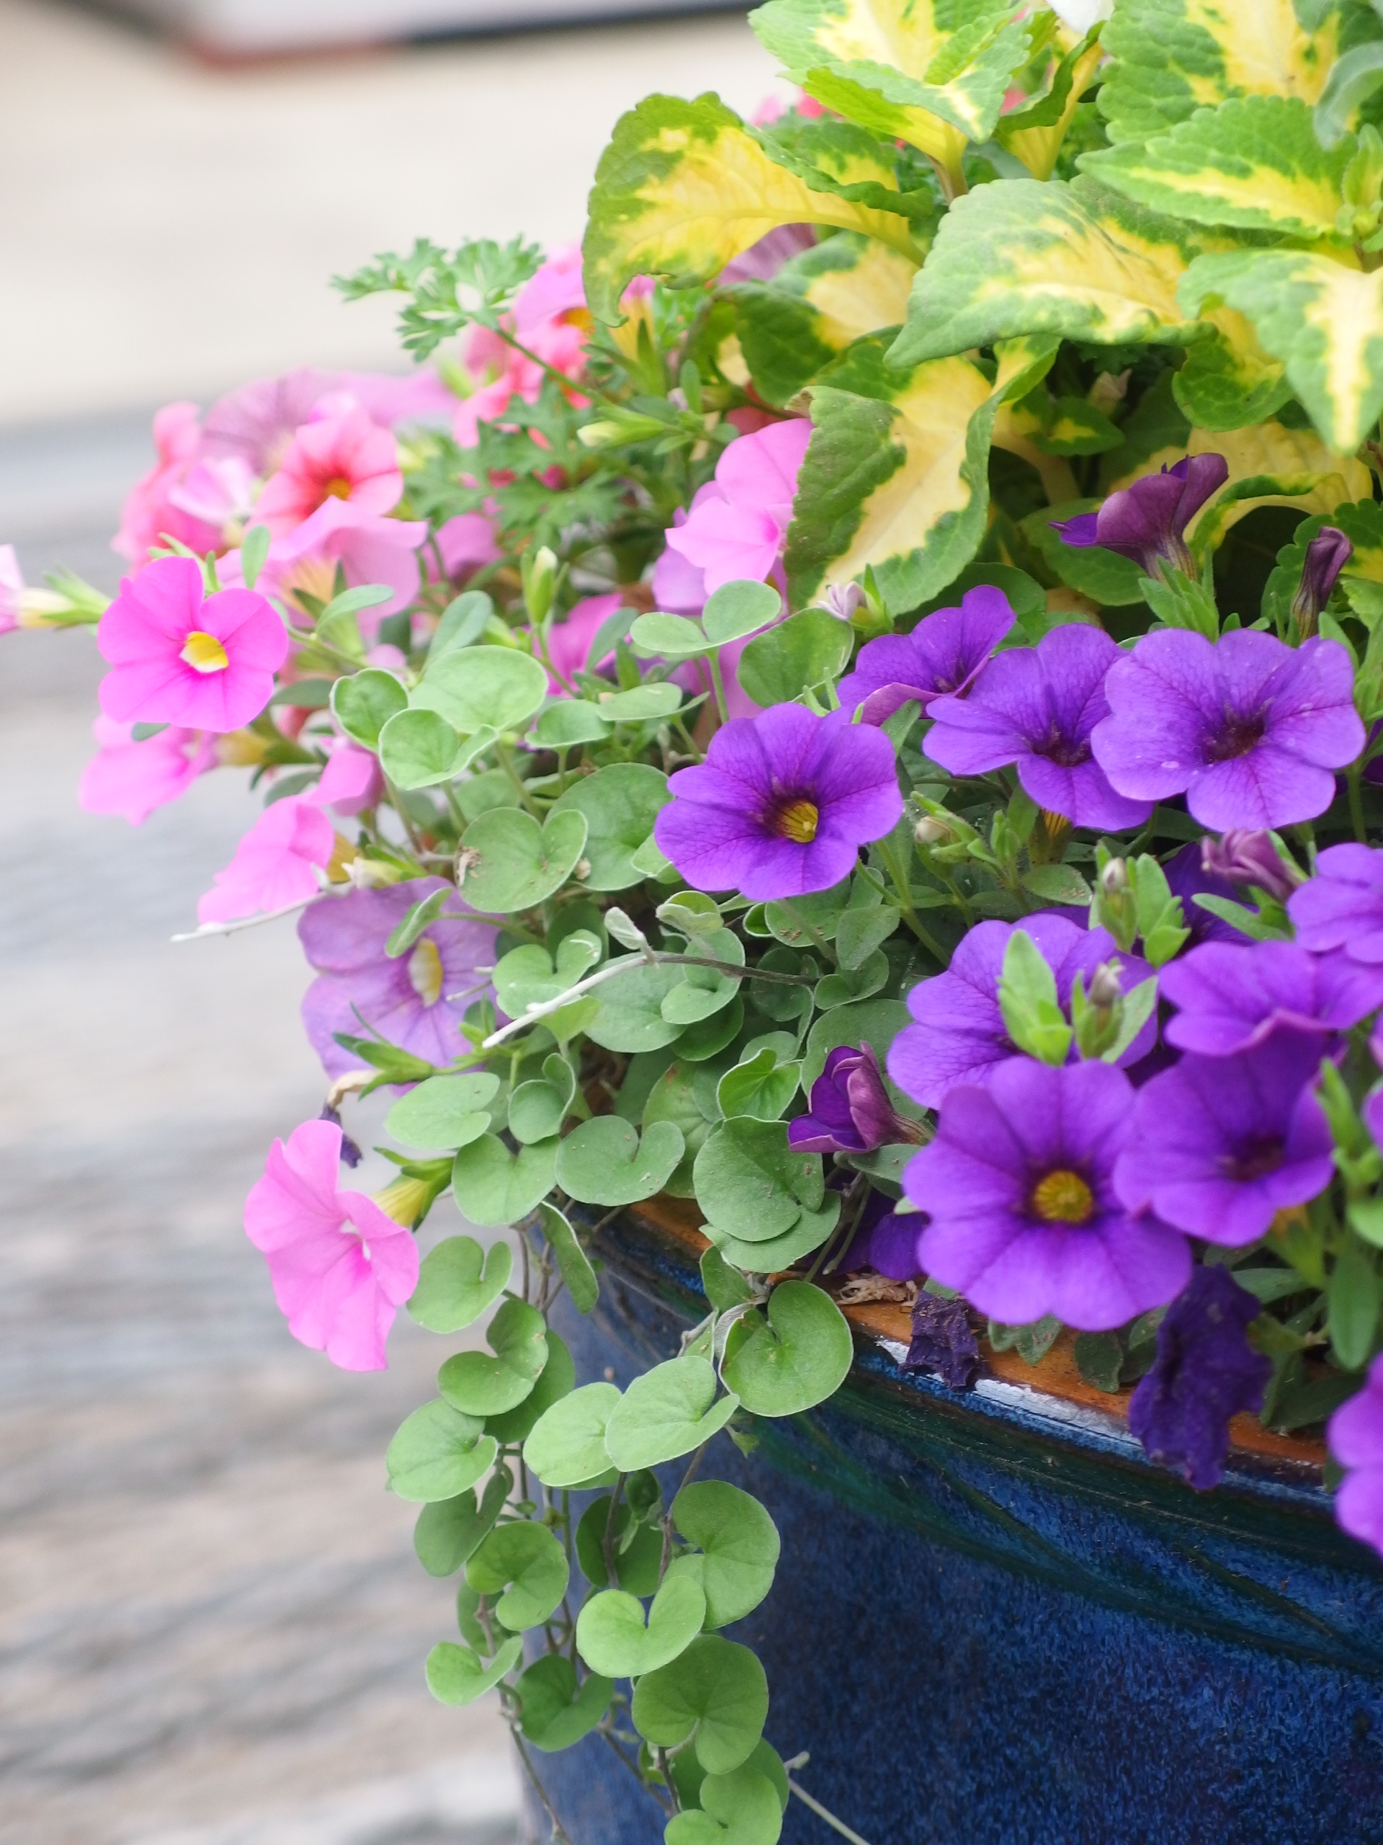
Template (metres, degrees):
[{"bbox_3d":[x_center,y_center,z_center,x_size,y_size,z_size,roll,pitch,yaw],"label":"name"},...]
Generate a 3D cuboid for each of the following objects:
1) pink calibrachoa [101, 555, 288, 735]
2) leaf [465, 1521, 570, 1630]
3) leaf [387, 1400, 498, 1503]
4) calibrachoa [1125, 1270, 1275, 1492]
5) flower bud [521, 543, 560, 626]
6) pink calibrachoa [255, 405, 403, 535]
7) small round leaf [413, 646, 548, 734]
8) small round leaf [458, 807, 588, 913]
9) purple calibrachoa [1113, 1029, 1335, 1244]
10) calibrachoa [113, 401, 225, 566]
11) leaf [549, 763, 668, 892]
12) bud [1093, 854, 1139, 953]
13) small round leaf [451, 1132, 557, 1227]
[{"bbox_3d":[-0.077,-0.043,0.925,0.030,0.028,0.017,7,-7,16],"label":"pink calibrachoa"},{"bbox_3d":[-0.023,0.086,0.785,0.015,0.015,0.004,6,-17,8],"label":"leaf"},{"bbox_3d":[-0.033,0.070,0.790,0.015,0.015,0.004,17,-19,32],"label":"leaf"},{"bbox_3d":[0.070,0.063,0.825,0.018,0.031,0.015,10,6,17],"label":"calibrachoa"},{"bbox_3d":[-0.022,-0.049,0.865,0.005,0.012,0.005,3,9,0],"label":"flower bud"},{"bbox_3d":[-0.061,-0.071,1.007,0.025,0.026,0.019,5,-21,-1],"label":"pink calibrachoa"},{"bbox_3d":[-0.033,-0.036,0.920,0.021,0.005,0.018,7,50,6],"label":"small round leaf"},{"bbox_3d":[-0.023,-0.009,0.830,0.018,0.005,0.018,28,59,15],"label":"small round leaf"},{"bbox_3d":[0.077,0.033,0.836,0.033,0.032,0.022,14,-19,28],"label":"purple calibrachoa"},{"bbox_3d":[-0.080,-0.067,0.920,0.012,0.025,0.025,11,9,-35],"label":"calibrachoa"},{"bbox_3d":[-0.011,-0.014,0.845,0.018,0.018,0.005,-34,-10,-17],"label":"leaf"},{"bbox_3d":[0.054,-0.002,0.760,0.006,0.012,0.006,-2,14,0],"label":"bud"},{"bbox_3d":[-0.025,0.034,0.795,0.015,0.004,0.015,9,62,15],"label":"small round leaf"}]

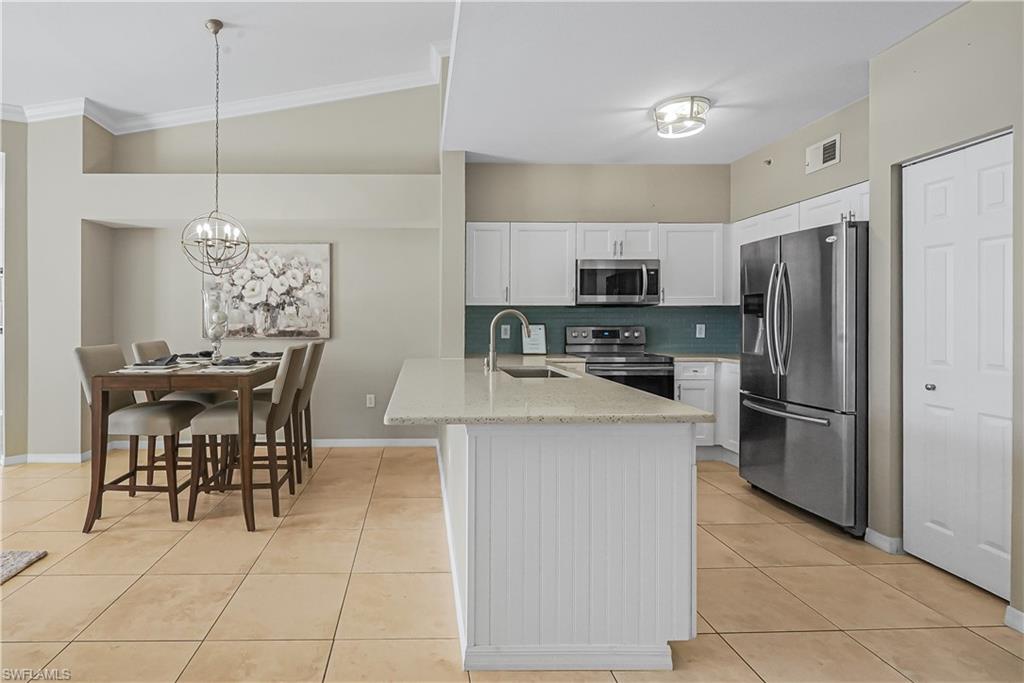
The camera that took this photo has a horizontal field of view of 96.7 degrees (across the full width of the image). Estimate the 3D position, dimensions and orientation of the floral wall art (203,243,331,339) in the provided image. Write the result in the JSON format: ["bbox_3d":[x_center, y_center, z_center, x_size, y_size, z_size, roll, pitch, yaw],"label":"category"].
[{"bbox_3d":[-2.358,-0.486,4.380,1.220,0.915,0.040,0,2,-3],"label":"floral wall art"}]

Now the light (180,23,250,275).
[{"bbox_3d":[-2.225,-1.455,3.420,0.480,1.910,0.480,0,2,-5],"label":"light"}]

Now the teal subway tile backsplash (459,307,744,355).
[{"bbox_3d":[0.915,-0.111,4.601,2.780,0.480,0.015,0,2,-3],"label":"teal subway tile backsplash"}]

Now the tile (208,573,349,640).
[{"bbox_3d":[-0.998,1.160,2.004,0.500,0.012,0.490,0,2,-6],"label":"tile"}]

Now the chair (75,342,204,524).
[{"bbox_3d":[-2.511,0.584,3.134,0.650,1.080,0.490,0,2,-3],"label":"chair"}]

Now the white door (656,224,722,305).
[{"bbox_3d":[1.722,-0.753,4.390,0.610,0.780,0.025,0,2,-2],"label":"white door"}]

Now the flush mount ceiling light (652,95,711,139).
[{"bbox_3d":[1.203,-1.580,3.210,0.390,0.160,0.390,0,2,-5],"label":"flush mount ceiling light"}]

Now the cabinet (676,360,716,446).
[{"bbox_3d":[1.645,0.580,4.380,0.390,0.810,0.540,0,2,-3],"label":"cabinet"}]

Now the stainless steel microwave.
[{"bbox_3d":[0.980,-0.566,4.415,0.770,0.420,0.410,0,2,-4],"label":"stainless steel microwave"}]

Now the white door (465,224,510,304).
[{"bbox_3d":[-0.219,-0.720,4.250,0.406,0.769,0.025,0,2,-2],"label":"white door"}]

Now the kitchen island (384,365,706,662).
[{"bbox_3d":[-0.077,0.658,2.770,1.130,0.915,2.350,0,2,-8],"label":"kitchen island"}]

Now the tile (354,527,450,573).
[{"bbox_3d":[-0.613,1.166,2.572,0.536,0.015,0.505,0,2,-5],"label":"tile"}]

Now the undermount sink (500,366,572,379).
[{"bbox_3d":[0.150,0.315,3.001,0.400,0.200,0.540,0,2,-3],"label":"undermount sink"}]

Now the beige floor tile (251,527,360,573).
[{"bbox_3d":[-1.097,1.136,2.468,0.500,0.012,0.490,0,2,-6],"label":"beige floor tile"}]

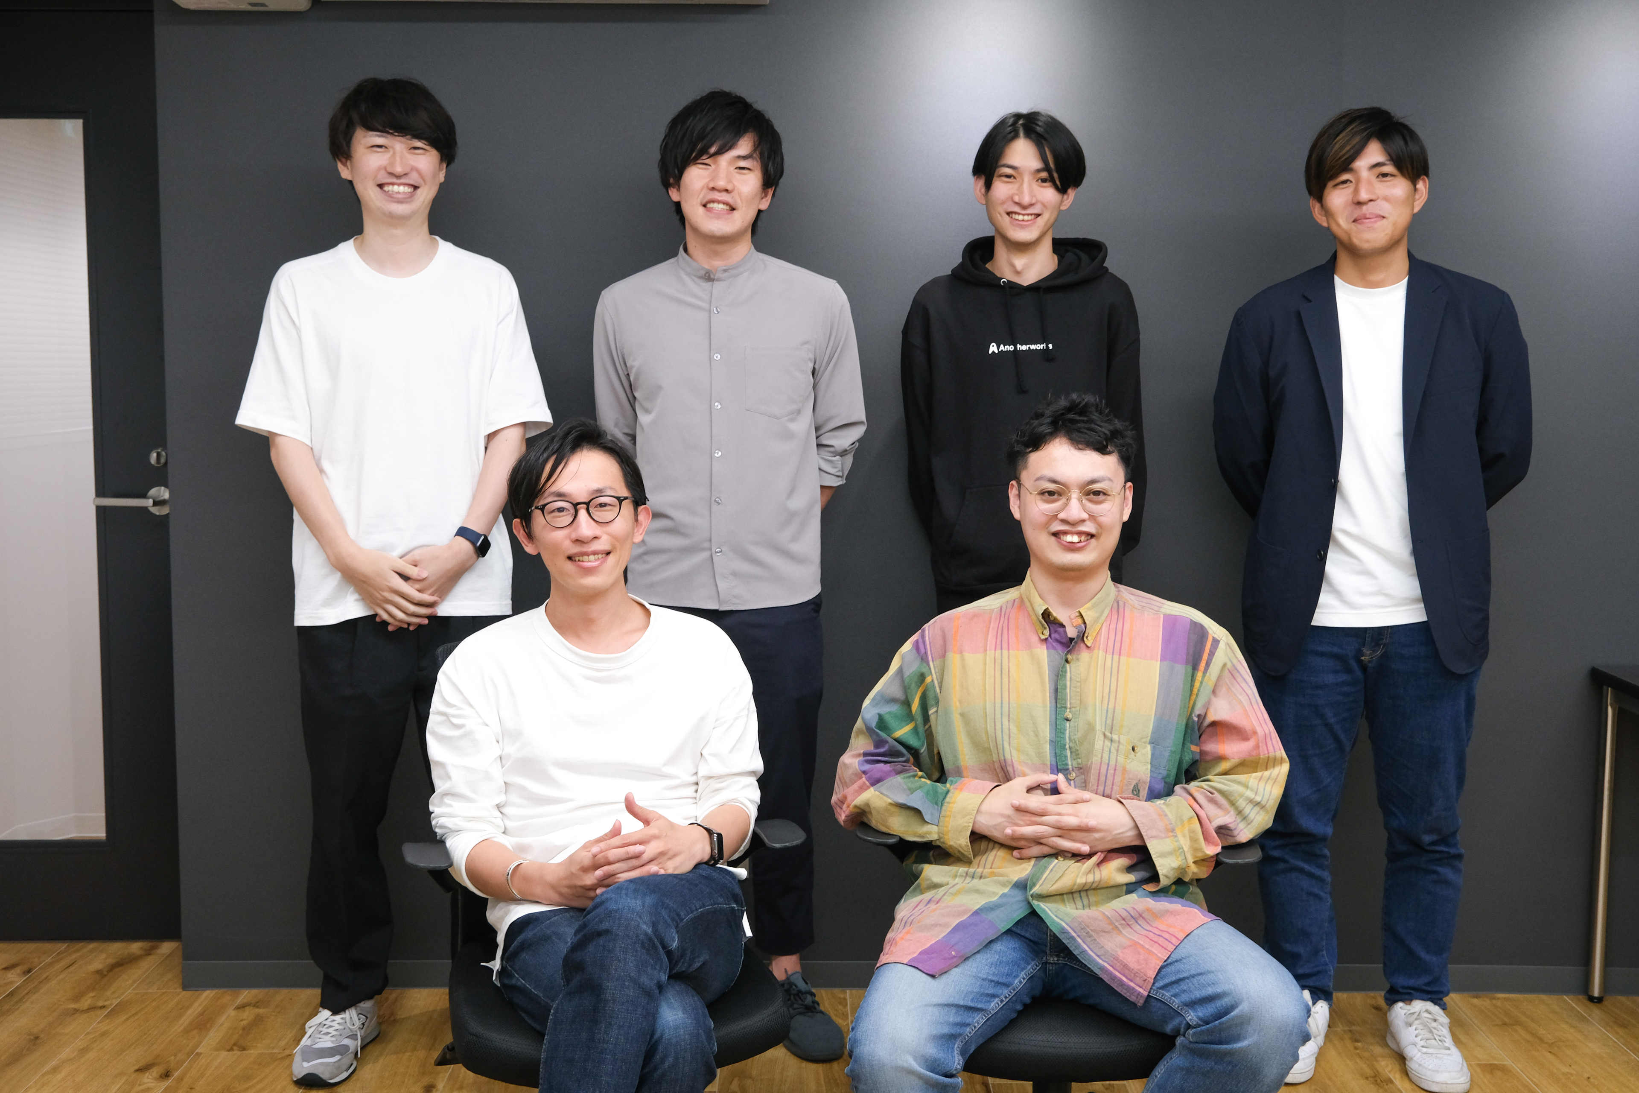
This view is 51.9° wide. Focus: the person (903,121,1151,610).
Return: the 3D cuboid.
[{"bbox_3d":[0.377,0.072,3.163,0.460,1.743,0.350,1,6,5],"label":"person"}]

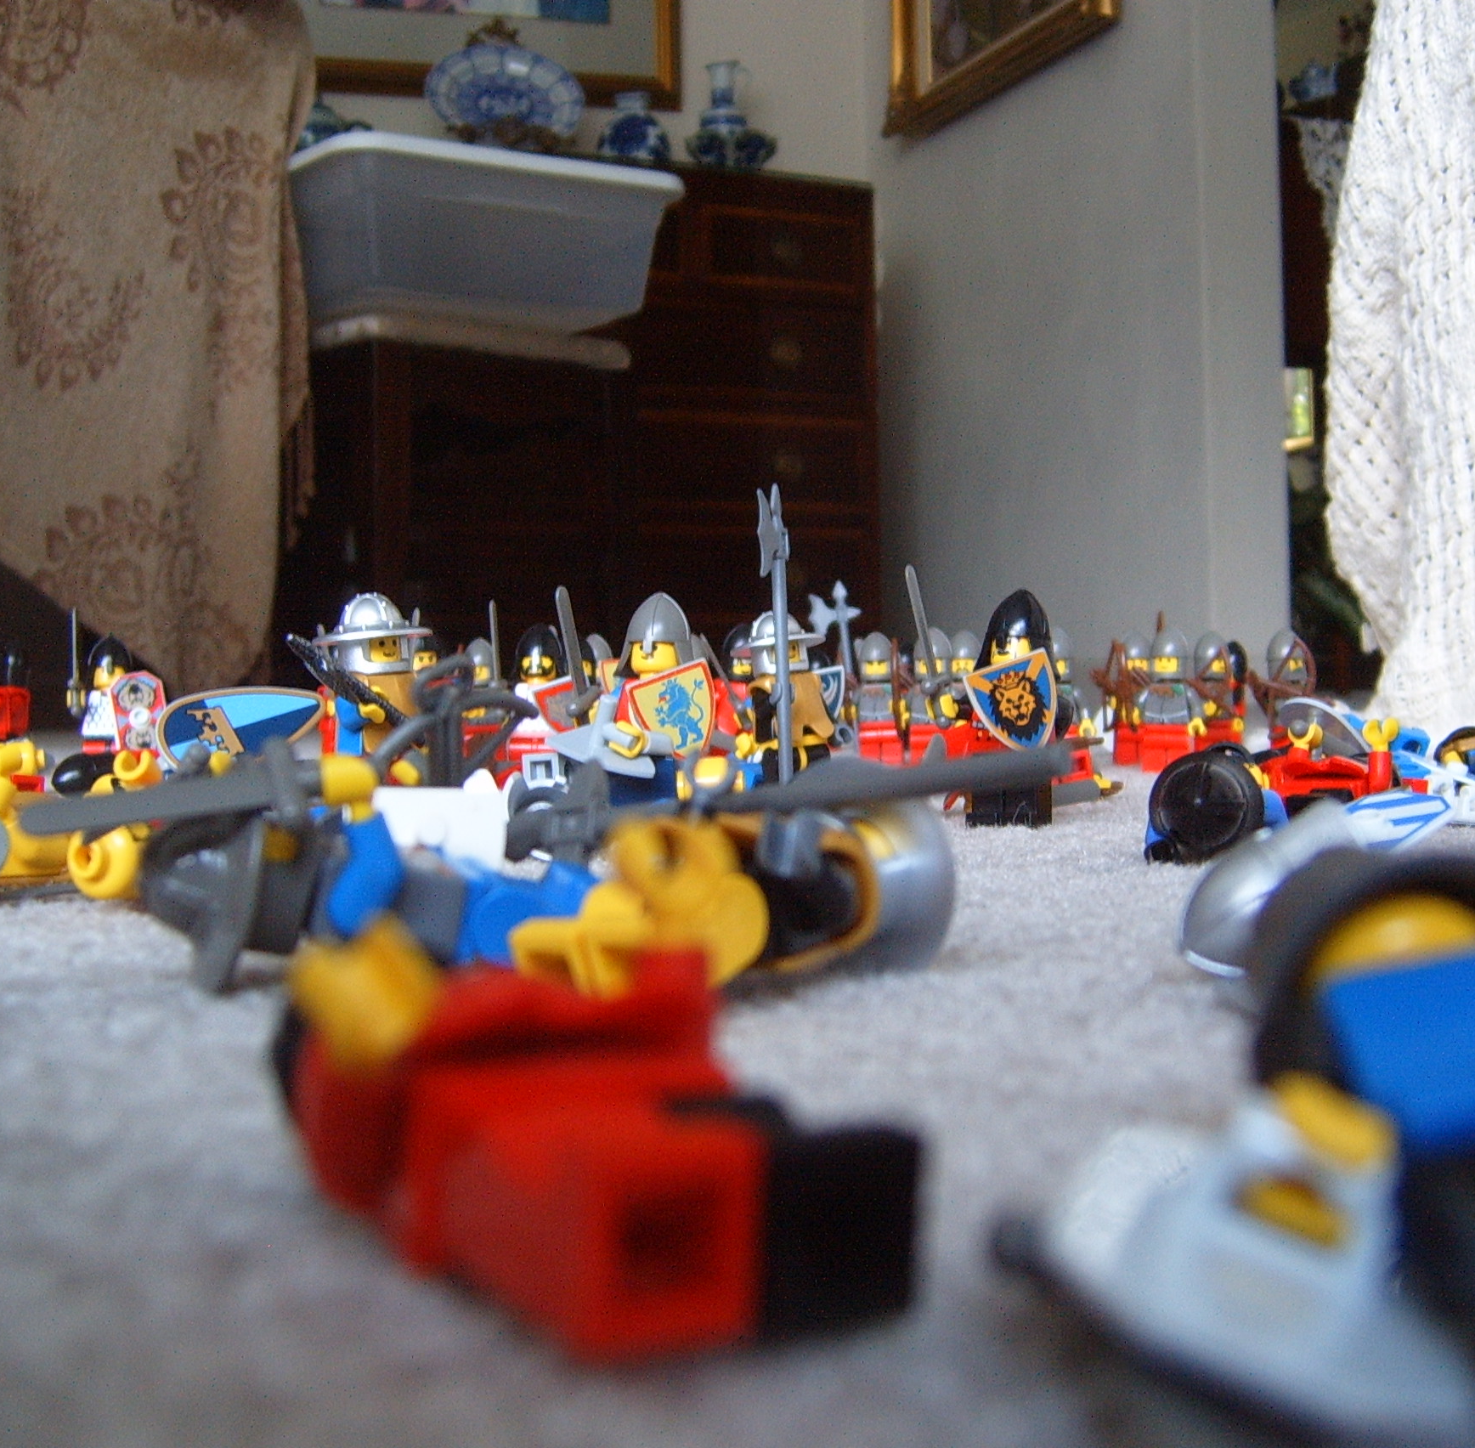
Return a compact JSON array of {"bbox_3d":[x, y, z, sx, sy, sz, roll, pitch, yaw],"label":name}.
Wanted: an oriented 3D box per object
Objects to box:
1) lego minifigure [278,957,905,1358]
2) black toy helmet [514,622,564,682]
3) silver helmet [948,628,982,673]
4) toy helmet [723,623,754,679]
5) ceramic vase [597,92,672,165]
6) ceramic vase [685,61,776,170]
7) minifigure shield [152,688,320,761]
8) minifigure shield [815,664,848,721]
[{"bbox_3d":[-0.010,0.018,0.103,0.022,0.014,0.041,0,0,-30],"label":"lego minifigure"},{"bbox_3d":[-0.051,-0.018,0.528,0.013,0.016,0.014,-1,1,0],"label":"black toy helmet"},{"bbox_3d":[0.074,-0.023,0.672,0.012,0.016,0.013,-1,1,3],"label":"silver helmet"},{"bbox_3d":[0.002,-0.021,0.597,0.012,0.016,0.013,-1,1,0],"label":"toy helmet"},{"bbox_3d":[-0.165,-0.952,3.320,0.118,0.138,0.118,-1,1,-6],"label":"ceramic vase"},{"bbox_3d":[-0.011,-0.998,3.400,0.148,0.190,0.148,-1,1,-6],"label":"ceramic vase"},{"bbox_3d":[-0.078,0.001,0.327,0.028,0.017,0.005,-19,-28,-35],"label":"minifigure shield"},{"bbox_3d":[0.031,-0.010,0.700,0.015,0.017,0.005,-11,2,-2],"label":"minifigure shield"}]

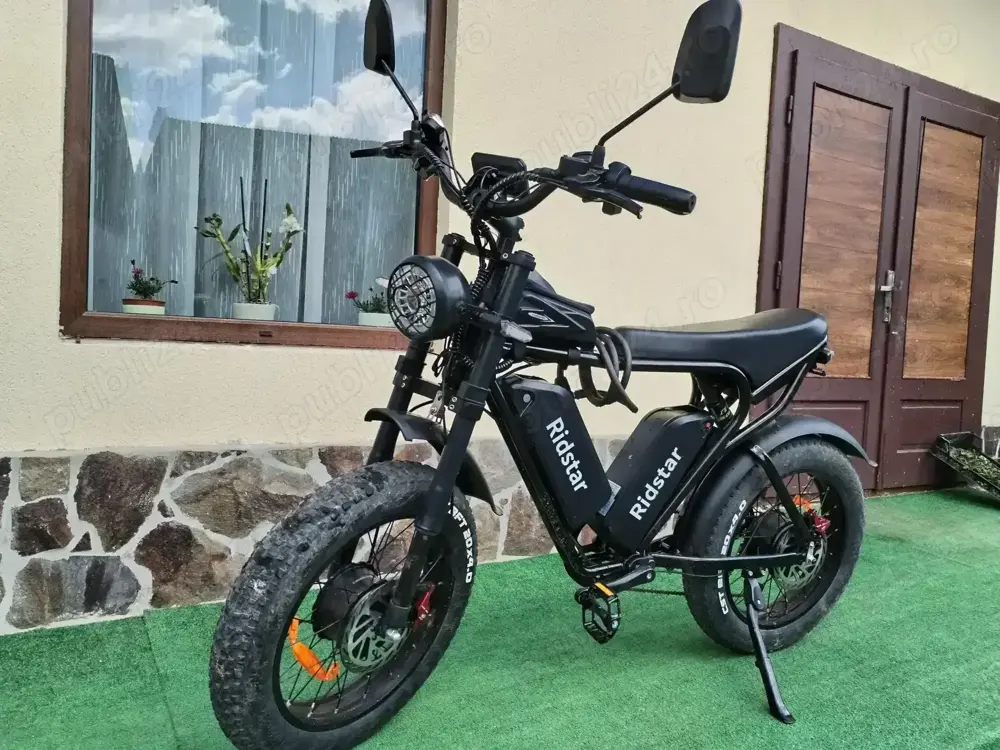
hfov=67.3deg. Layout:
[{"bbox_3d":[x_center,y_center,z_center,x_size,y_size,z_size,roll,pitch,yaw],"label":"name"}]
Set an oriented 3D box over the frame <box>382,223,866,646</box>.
[{"bbox_3d":[0.370,0.110,1.637,1.438,0.749,0.286,0,10,-26],"label":"frame"}]

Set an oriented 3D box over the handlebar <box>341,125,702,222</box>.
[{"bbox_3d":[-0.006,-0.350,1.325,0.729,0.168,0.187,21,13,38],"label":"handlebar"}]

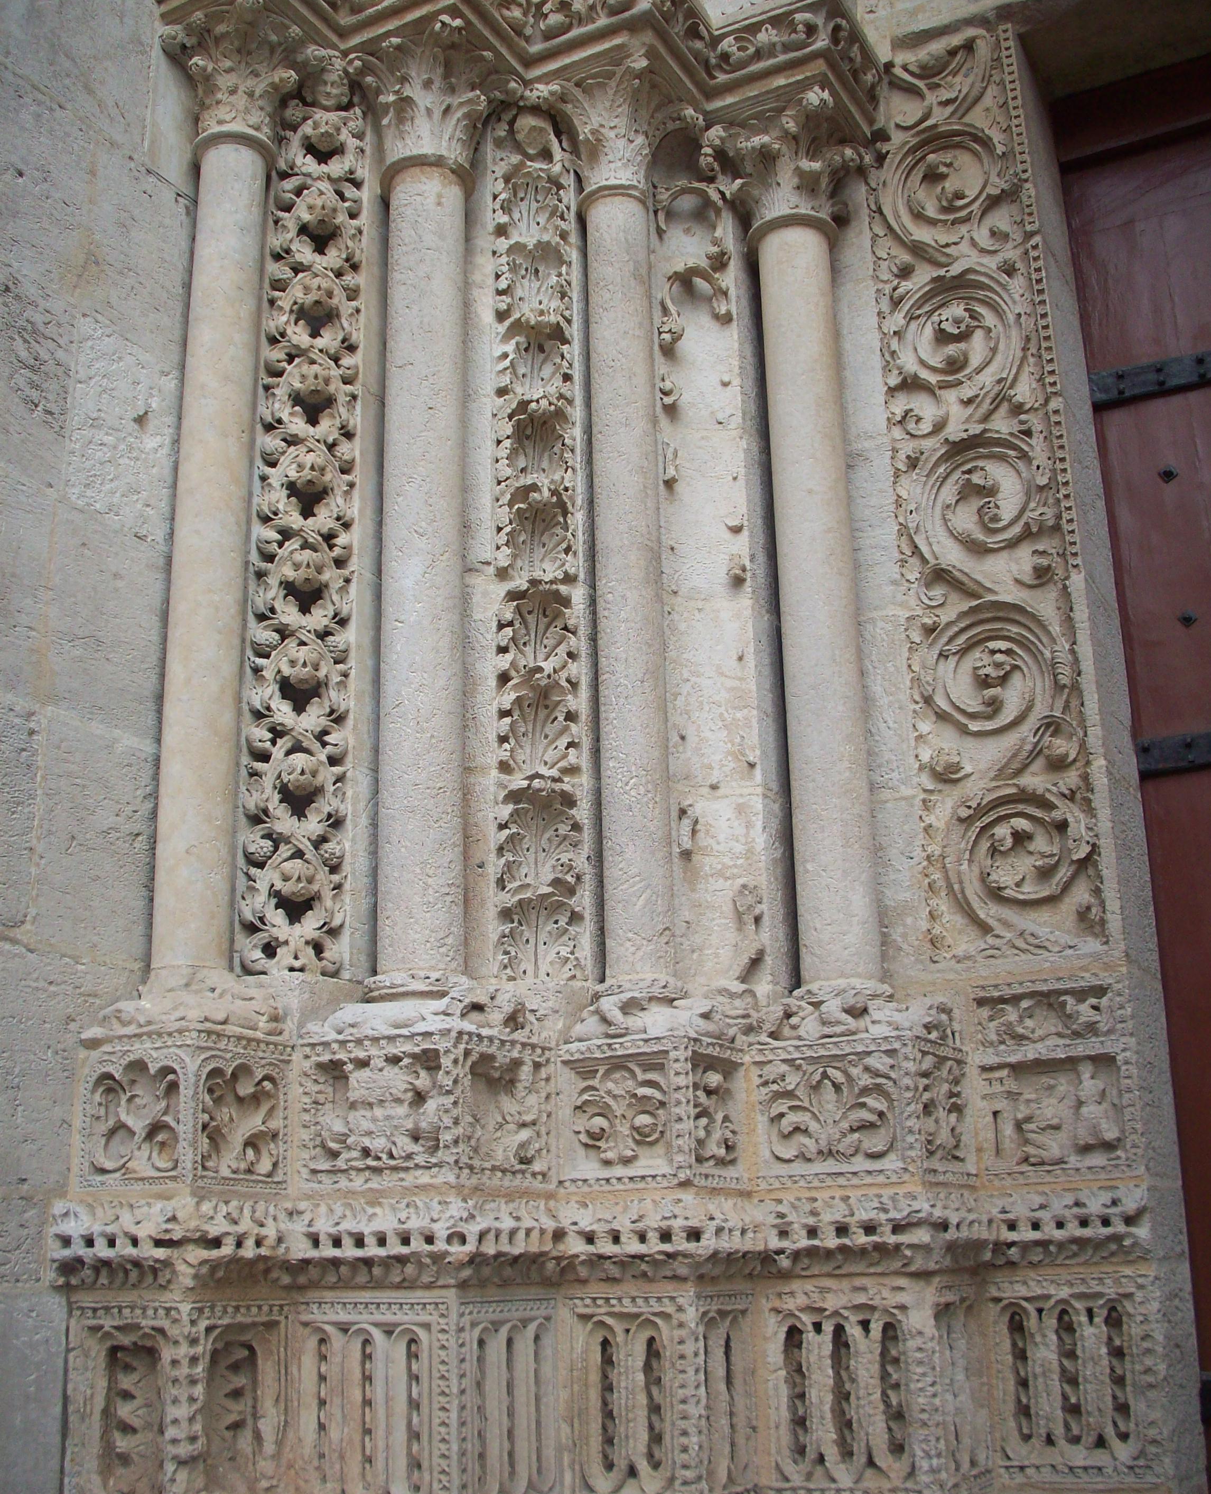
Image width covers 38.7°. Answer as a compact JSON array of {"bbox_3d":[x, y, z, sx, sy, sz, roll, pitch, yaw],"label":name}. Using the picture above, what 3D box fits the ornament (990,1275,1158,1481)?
[{"bbox_3d":[0.914,1.221,3.359,0.320,0.371,0.082,-11,-20,27],"label":"ornament"}]

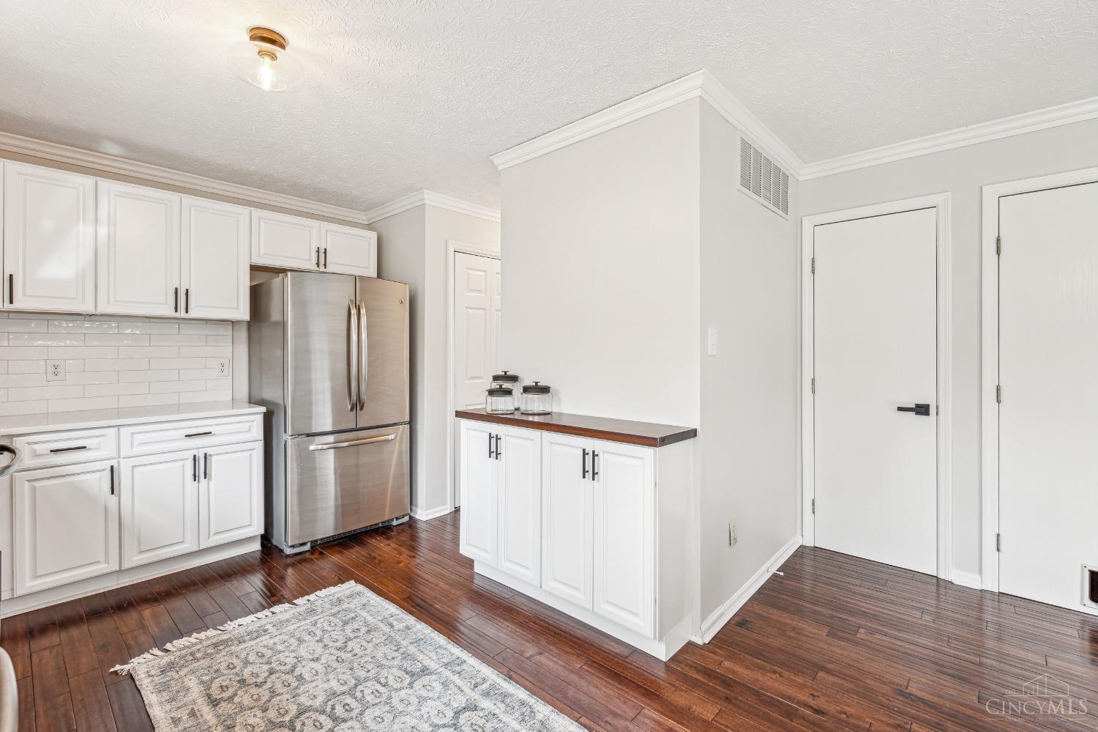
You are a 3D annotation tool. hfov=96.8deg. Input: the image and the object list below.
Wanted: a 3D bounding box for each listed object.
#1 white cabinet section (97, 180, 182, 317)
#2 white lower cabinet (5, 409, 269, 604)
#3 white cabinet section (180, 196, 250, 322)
[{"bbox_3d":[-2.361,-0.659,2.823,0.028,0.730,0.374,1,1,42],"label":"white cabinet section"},{"bbox_3d":[-2.428,0.761,2.905,0.630,0.883,1.132,1,2,42],"label":"white lower cabinet"},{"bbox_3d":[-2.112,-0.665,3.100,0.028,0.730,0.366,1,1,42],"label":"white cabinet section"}]

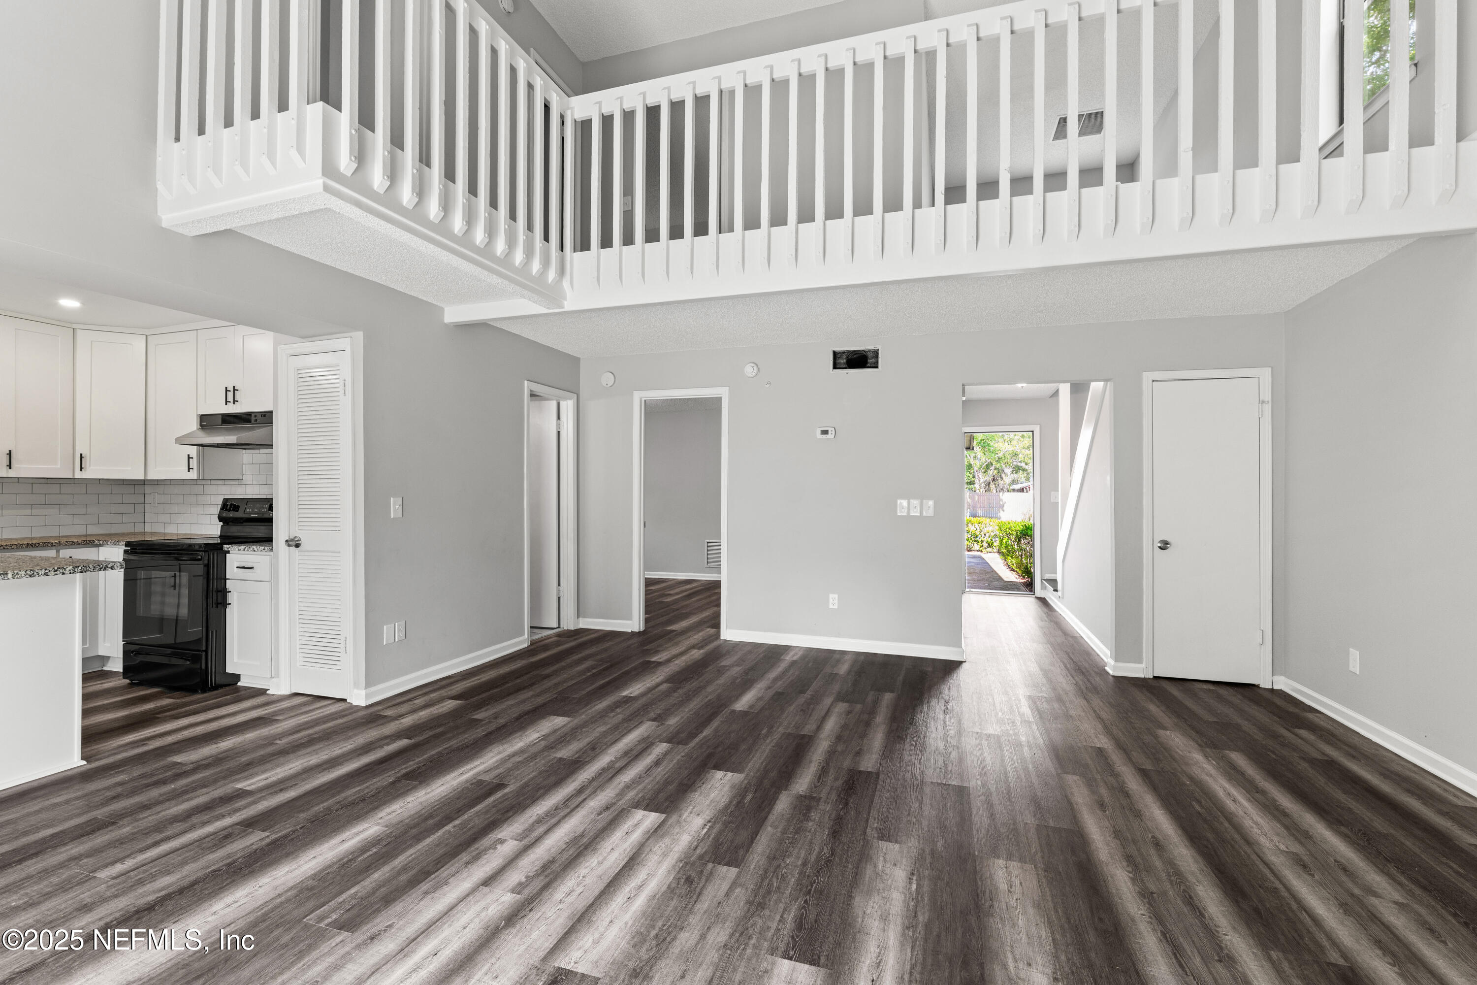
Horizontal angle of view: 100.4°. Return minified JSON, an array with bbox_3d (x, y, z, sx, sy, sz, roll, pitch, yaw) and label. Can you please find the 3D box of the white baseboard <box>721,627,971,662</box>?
[{"bbox_3d":[0.803,1.207,4.891,1.875,0.090,0.018,1,0,18],"label":"white baseboard"}]

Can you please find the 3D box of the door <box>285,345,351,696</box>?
[{"bbox_3d":[-2.520,0.199,3.708,0.460,2.045,0.045,1,0,18],"label":"door"}]

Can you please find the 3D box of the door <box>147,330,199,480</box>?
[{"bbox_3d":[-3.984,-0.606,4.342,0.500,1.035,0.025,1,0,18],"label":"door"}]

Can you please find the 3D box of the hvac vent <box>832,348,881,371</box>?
[{"bbox_3d":[0.924,-1.044,4.851,0.370,0.175,0.030,1,0,18],"label":"hvac vent"}]

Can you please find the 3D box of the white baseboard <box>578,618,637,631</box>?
[{"bbox_3d":[-1.198,1.187,5.526,0.540,0.090,0.018,1,0,18],"label":"white baseboard"}]

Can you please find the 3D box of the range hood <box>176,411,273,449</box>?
[{"bbox_3d":[-3.367,-0.419,4.216,0.762,0.215,0.495,1,0,18],"label":"range hood"}]

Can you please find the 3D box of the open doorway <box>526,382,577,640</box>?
[{"bbox_3d":[-1.644,0.169,5.291,0.140,2.125,0.710,1,0,18],"label":"open doorway"}]

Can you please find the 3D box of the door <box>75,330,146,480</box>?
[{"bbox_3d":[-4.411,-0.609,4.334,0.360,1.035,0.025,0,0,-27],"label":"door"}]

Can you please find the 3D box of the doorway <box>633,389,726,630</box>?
[{"bbox_3d":[-0.497,0.176,5.357,0.870,2.125,0.140,1,0,18],"label":"doorway"}]

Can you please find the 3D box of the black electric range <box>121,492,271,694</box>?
[{"bbox_3d":[-3.444,0.631,4.114,0.762,1.175,0.720,1,0,18],"label":"black electric range"}]

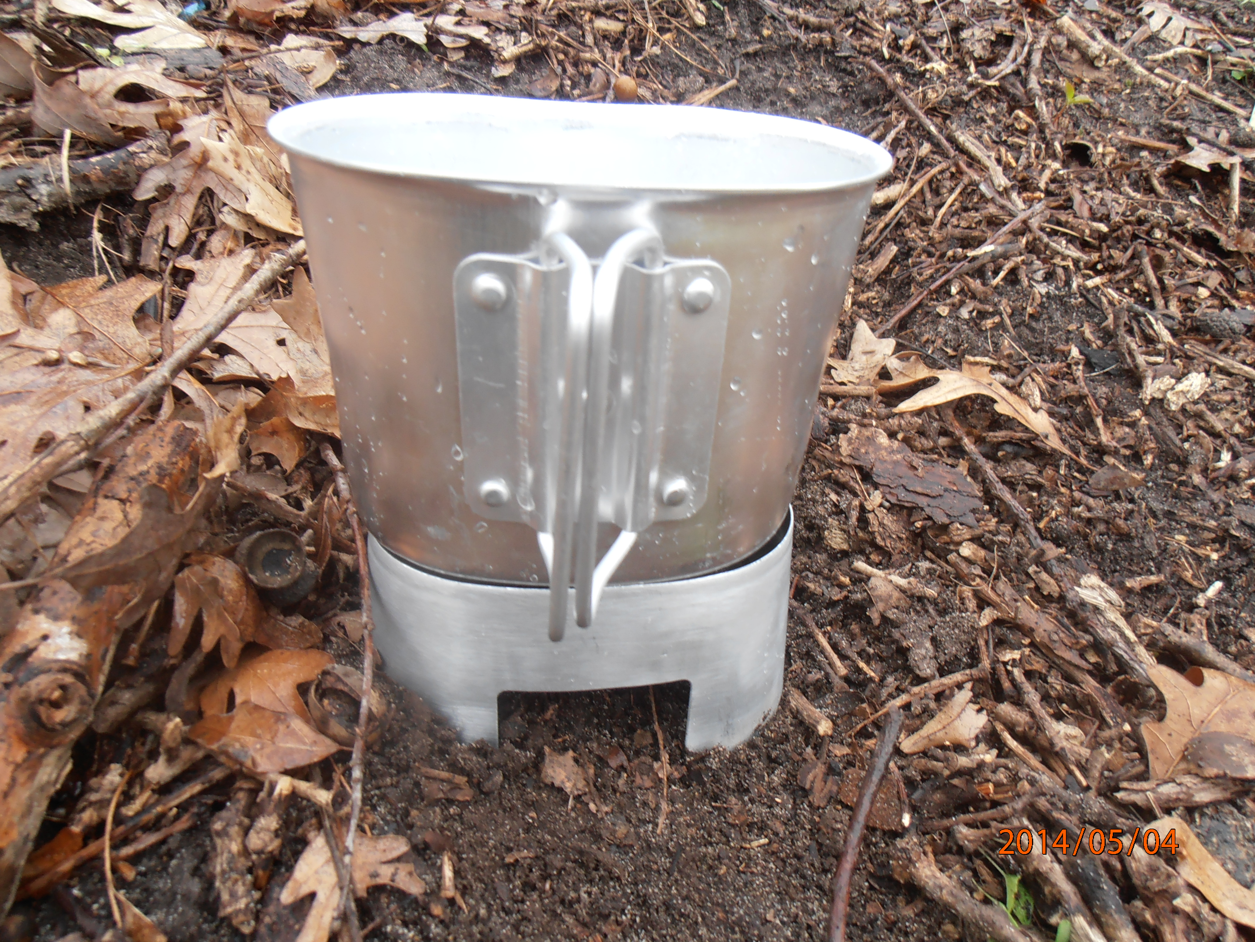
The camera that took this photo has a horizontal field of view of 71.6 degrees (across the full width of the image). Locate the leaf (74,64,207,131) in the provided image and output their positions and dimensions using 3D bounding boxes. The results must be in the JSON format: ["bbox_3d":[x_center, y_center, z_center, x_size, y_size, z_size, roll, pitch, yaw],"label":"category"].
[{"bbox_3d":[-0.341,-0.261,0.609,0.085,0.022,0.071,-15,44,-23],"label":"leaf"}]

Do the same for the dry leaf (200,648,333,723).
[{"bbox_3d":[-0.100,0.059,0.239,0.035,0.011,0.023,-18,44,-25],"label":"dry leaf"}]

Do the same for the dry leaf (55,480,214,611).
[{"bbox_3d":[-0.133,0.019,0.235,0.044,0.012,0.025,-33,63,-22],"label":"dry leaf"}]

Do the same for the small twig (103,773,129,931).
[{"bbox_3d":[-0.117,0.086,0.198,0.007,0.007,0.040,-9,42,-17],"label":"small twig"}]

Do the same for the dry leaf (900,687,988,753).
[{"bbox_3d":[0.095,0.075,0.261,0.029,0.008,0.016,-20,43,-24],"label":"dry leaf"}]

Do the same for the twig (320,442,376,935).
[{"bbox_3d":[-0.074,0.043,0.231,0.011,0.008,0.153,-5,43,-15],"label":"twig"}]

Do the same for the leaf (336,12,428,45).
[{"bbox_3d":[-0.220,-0.397,0.781,0.079,0.015,0.056,-6,41,-13],"label":"leaf"}]

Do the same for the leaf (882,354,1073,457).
[{"bbox_3d":[0.147,-0.029,0.367,0.077,0.029,0.029,7,31,3],"label":"leaf"}]

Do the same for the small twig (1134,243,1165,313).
[{"bbox_3d":[0.276,-0.102,0.460,0.006,0.005,0.045,5,56,1],"label":"small twig"}]

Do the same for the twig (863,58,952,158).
[{"bbox_3d":[0.183,-0.241,0.573,0.006,0.006,0.144,-3,46,-12],"label":"twig"}]

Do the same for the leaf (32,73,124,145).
[{"bbox_3d":[-0.365,-0.240,0.579,0.058,0.033,0.051,-18,45,-25],"label":"leaf"}]

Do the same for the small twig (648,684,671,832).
[{"bbox_3d":[0.008,0.074,0.222,0.004,0.003,0.047,2,31,-3],"label":"small twig"}]

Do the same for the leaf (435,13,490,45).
[{"bbox_3d":[-0.131,-0.349,0.690,0.044,0.014,0.034,17,41,19],"label":"leaf"}]

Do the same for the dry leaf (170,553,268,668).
[{"bbox_3d":[-0.129,0.044,0.275,0.029,0.027,0.022,2,39,2],"label":"dry leaf"}]

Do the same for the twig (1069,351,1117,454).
[{"bbox_3d":[0.206,-0.031,0.387,0.007,0.006,0.062,3,48,3],"label":"twig"}]

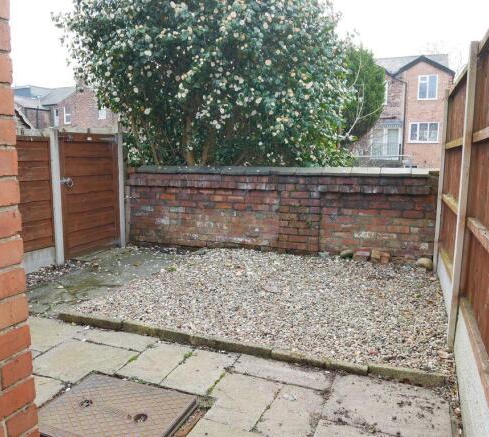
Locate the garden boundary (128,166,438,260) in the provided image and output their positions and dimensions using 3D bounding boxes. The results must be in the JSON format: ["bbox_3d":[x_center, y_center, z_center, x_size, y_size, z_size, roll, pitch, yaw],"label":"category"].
[{"bbox_3d":[0.242,-0.117,5.227,4.065,1.082,0.300,3,7,21],"label":"garden boundary"}]

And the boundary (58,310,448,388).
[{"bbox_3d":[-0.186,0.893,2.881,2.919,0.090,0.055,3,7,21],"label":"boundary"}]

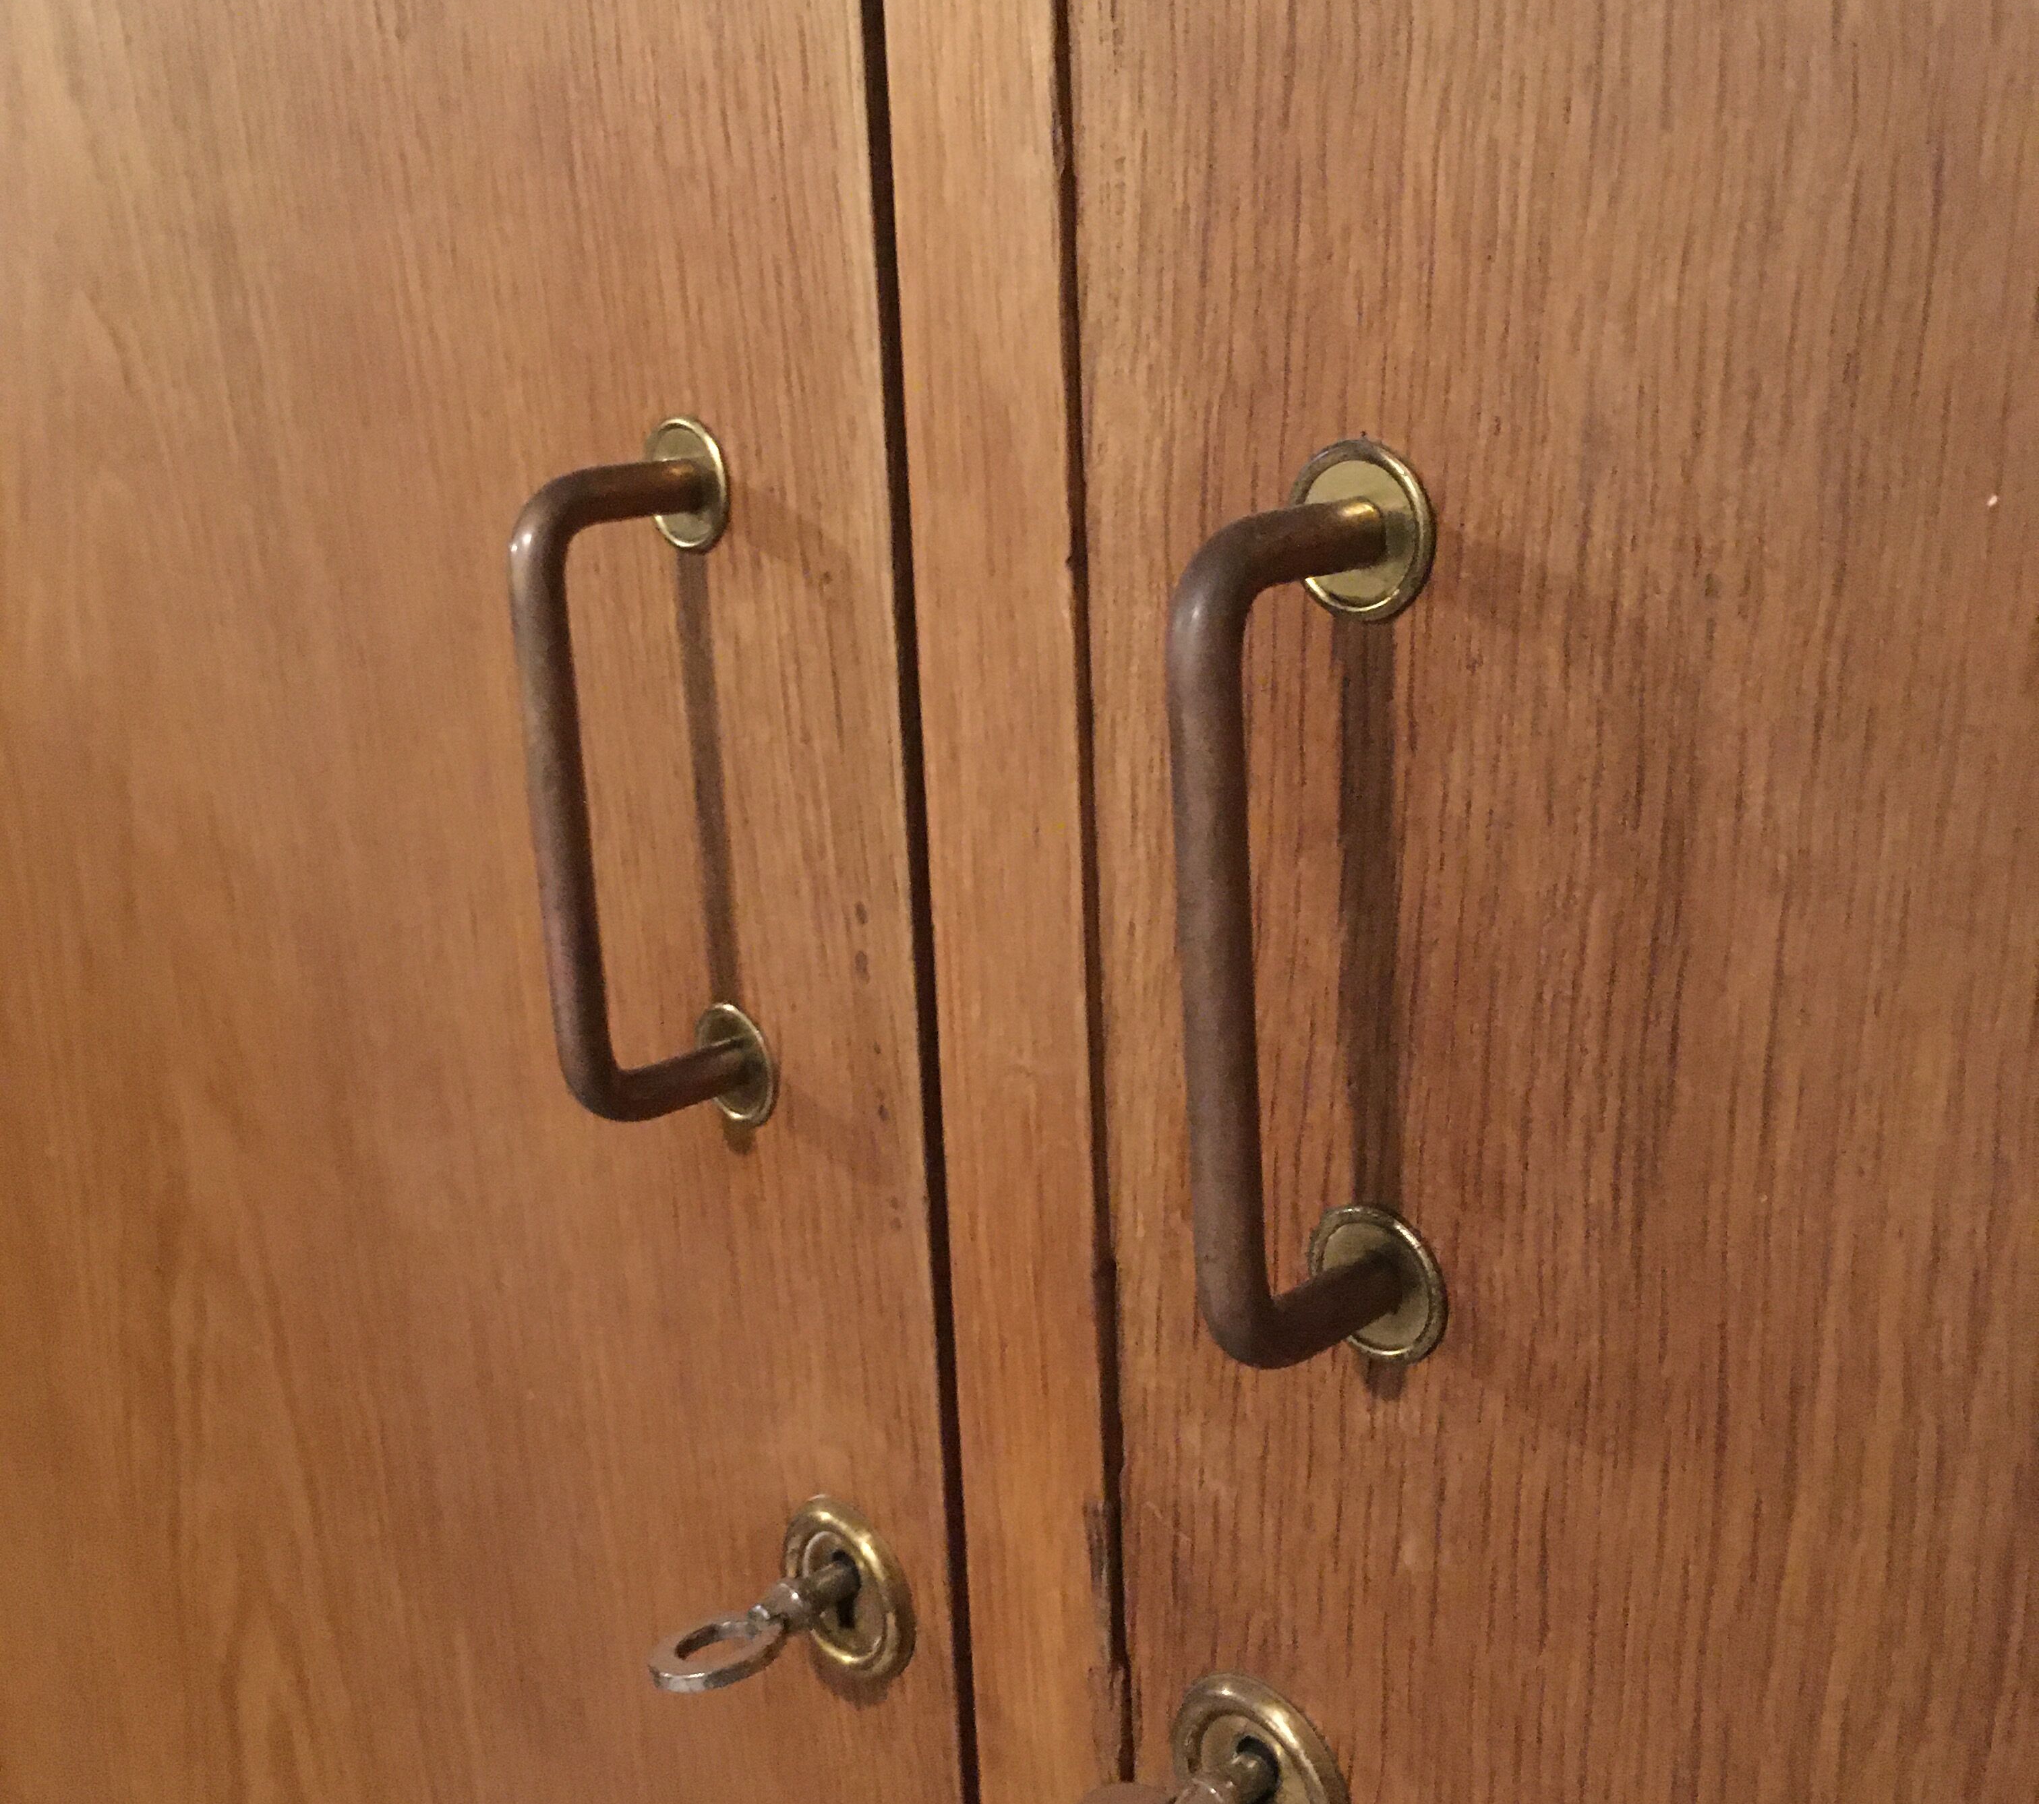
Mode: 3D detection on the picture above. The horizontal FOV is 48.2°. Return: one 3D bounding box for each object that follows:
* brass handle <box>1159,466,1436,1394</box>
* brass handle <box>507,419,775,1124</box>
[{"bbox_3d":[0.033,0.006,0.275,0.022,0.119,0.035,10,18,44],"label":"brass handle"},{"bbox_3d":[-0.062,-0.016,0.365,0.022,0.119,0.035,10,18,44],"label":"brass handle"}]

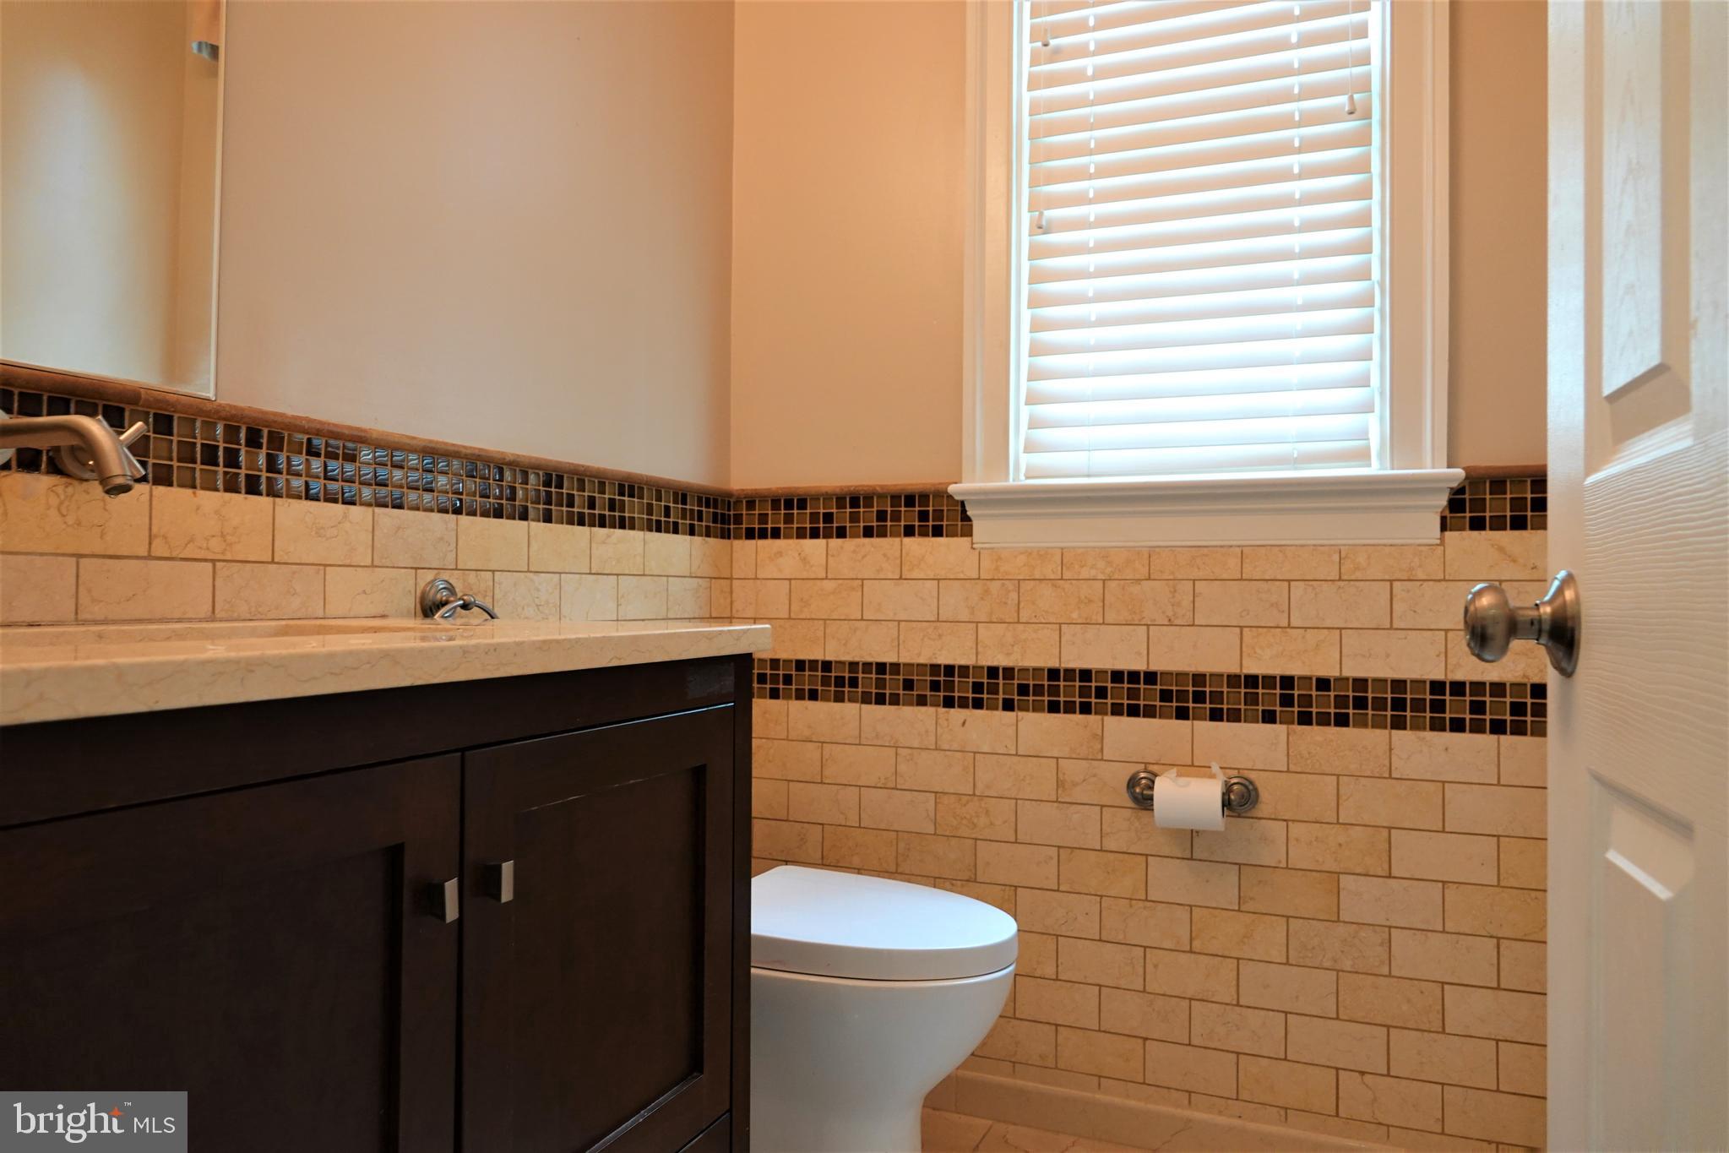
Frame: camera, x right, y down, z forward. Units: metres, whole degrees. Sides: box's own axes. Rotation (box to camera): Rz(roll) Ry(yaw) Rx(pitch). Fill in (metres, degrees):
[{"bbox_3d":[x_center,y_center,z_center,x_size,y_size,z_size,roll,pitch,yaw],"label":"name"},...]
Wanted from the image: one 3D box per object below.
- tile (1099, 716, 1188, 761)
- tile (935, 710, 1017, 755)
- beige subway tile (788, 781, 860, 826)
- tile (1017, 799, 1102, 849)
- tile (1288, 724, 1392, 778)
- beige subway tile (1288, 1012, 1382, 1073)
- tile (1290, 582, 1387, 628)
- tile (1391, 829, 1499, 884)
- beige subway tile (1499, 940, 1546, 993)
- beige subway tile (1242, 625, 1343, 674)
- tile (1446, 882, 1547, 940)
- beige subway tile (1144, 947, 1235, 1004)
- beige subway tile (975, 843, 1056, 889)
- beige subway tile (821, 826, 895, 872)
[{"bbox_3d":[0.493,0.284,2.008,0.151,0.076,0.010,0,-1,22],"label":"tile"},{"bbox_3d":[0.209,0.287,2.138,0.152,0.076,0.010,0,-1,23],"label":"tile"},{"bbox_3d":[-0.078,0.443,2.244,0.152,0.076,0.010,0,-1,22],"label":"beige subway tile"},{"bbox_3d":[0.350,0.443,2.064,0.152,0.077,0.010,0,-1,22],"label":"tile"},{"bbox_3d":[0.780,0.287,1.895,0.152,0.076,0.010,0,-1,22],"label":"tile"},{"bbox_3d":[0.772,0.759,1.880,0.151,0.076,0.010,0,-1,22],"label":"beige subway tile"},{"bbox_3d":[0.775,0.047,1.879,0.152,0.076,0.010,0,-1,23],"label":"tile"},{"bbox_3d":[0.921,0.446,1.833,0.151,0.076,0.010,0,-1,22],"label":"tile"},{"bbox_3d":[1.060,0.604,1.769,0.152,0.077,0.010,0,-1,22],"label":"beige subway tile"},{"bbox_3d":[0.713,0.126,1.929,0.152,0.076,0.010,0,-1,23],"label":"beige subway tile"},{"bbox_3d":[0.993,0.527,1.804,0.152,0.076,0.010,0,-1,23],"label":"tile"},{"bbox_3d":[0.559,0.679,1.970,0.151,0.076,0.010,0,-1,22],"label":"beige subway tile"},{"bbox_3d":[0.279,0.526,2.107,0.152,0.076,0.010,0,-2,22],"label":"beige subway tile"},{"bbox_3d":[-0.009,0.519,2.208,0.151,0.076,0.010,0,-1,22],"label":"beige subway tile"}]

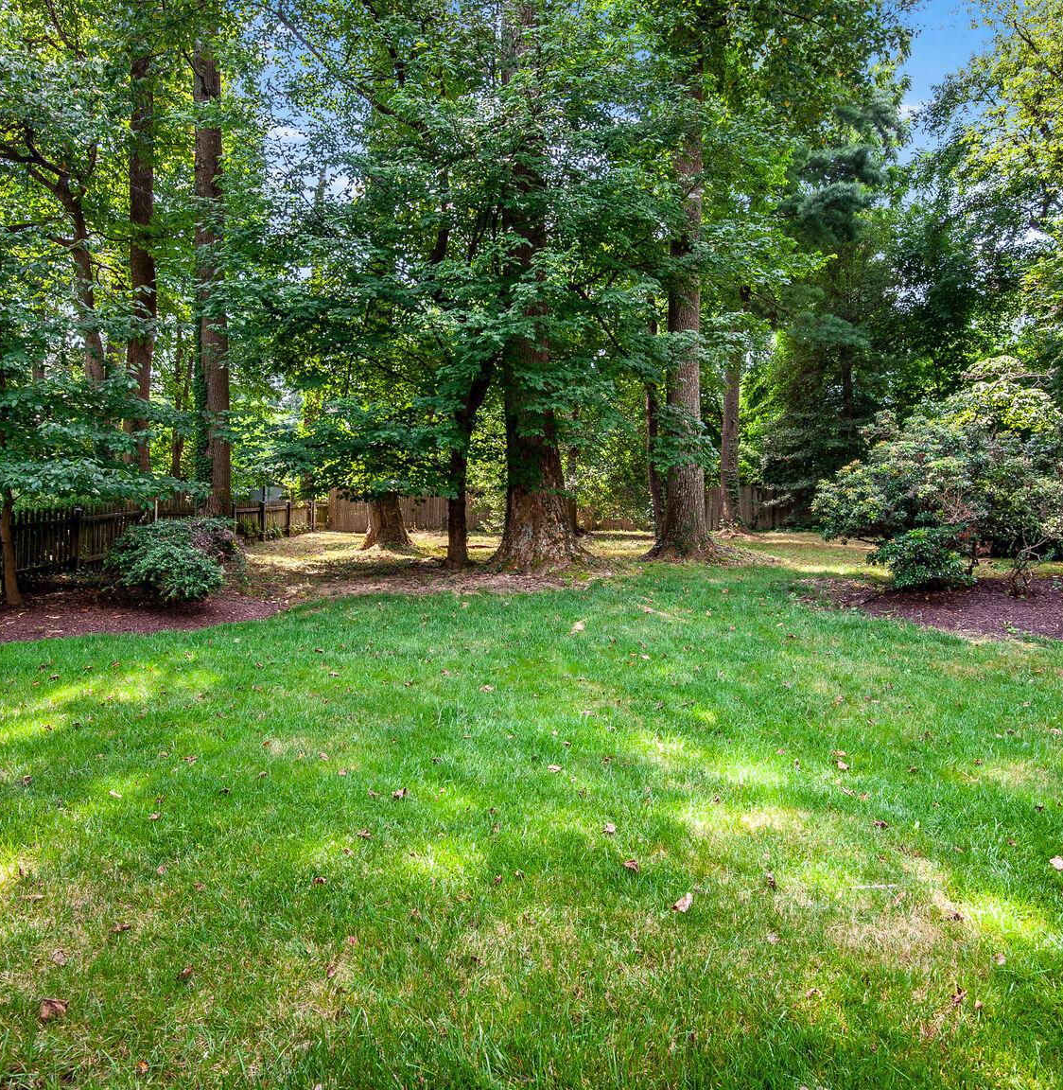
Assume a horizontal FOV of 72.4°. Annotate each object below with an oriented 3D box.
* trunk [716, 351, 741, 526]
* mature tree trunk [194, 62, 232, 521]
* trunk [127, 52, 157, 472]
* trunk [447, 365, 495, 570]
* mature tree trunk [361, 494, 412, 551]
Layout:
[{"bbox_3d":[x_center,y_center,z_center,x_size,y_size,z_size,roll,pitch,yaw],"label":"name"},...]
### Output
[{"bbox_3d":[7.199,-3.751,26.500,0.850,6.570,0.750,0,1,0],"label":"trunk"},{"bbox_3d":[-8.001,-6.321,18.200,0.950,12.260,0.850,0,1,0],"label":"mature tree trunk"},{"bbox_3d":[-11.281,-7.699,21.000,0.850,13.110,0.750,0,1,0],"label":"trunk"},{"bbox_3d":[-1.308,-1.676,15.500,0.920,4.440,0.650,0,1,0],"label":"trunk"},{"bbox_3d":[-4.131,-0.673,20.700,1.400,1.710,1.250,0,1,0],"label":"mature tree trunk"}]

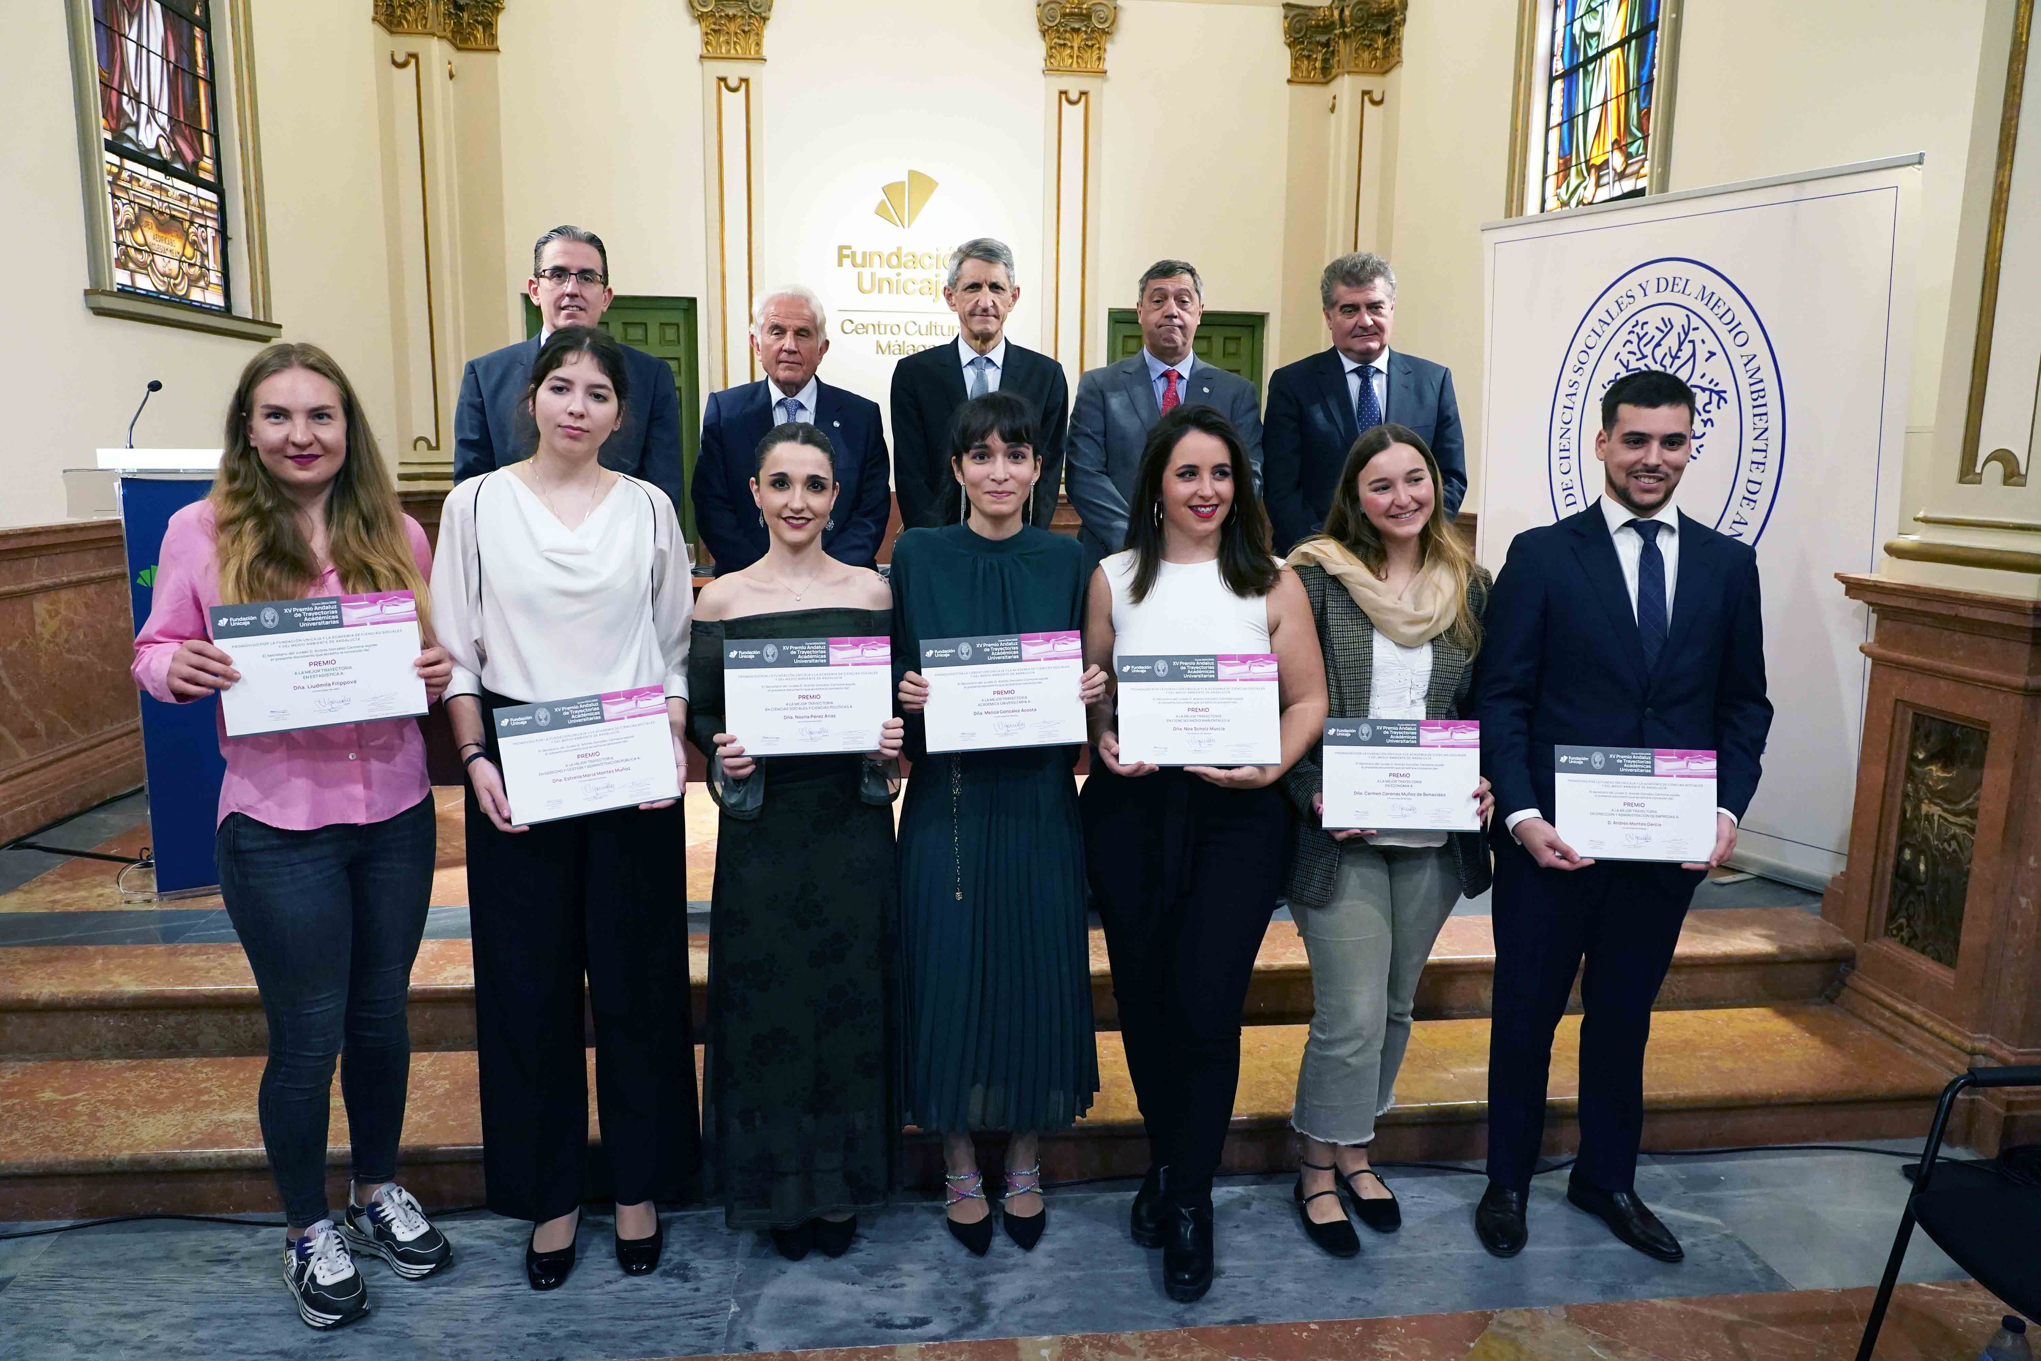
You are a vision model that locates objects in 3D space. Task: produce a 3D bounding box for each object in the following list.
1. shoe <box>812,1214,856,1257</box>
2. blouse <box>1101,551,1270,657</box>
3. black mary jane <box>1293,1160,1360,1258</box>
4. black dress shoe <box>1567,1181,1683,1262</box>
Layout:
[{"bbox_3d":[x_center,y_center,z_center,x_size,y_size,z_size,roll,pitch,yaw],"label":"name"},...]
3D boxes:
[{"bbox_3d":[-0.375,1.082,2.819,0.088,0.095,0.245,0,9,-3],"label":"shoe"},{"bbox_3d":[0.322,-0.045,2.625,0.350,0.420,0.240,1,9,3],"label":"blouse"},{"bbox_3d":[0.633,1.083,2.842,0.090,0.112,0.240,-1,9,-11],"label":"black mary jane"},{"bbox_3d":[1.268,1.092,2.861,0.103,0.108,0.287,-3,9,-23],"label":"black dress shoe"}]

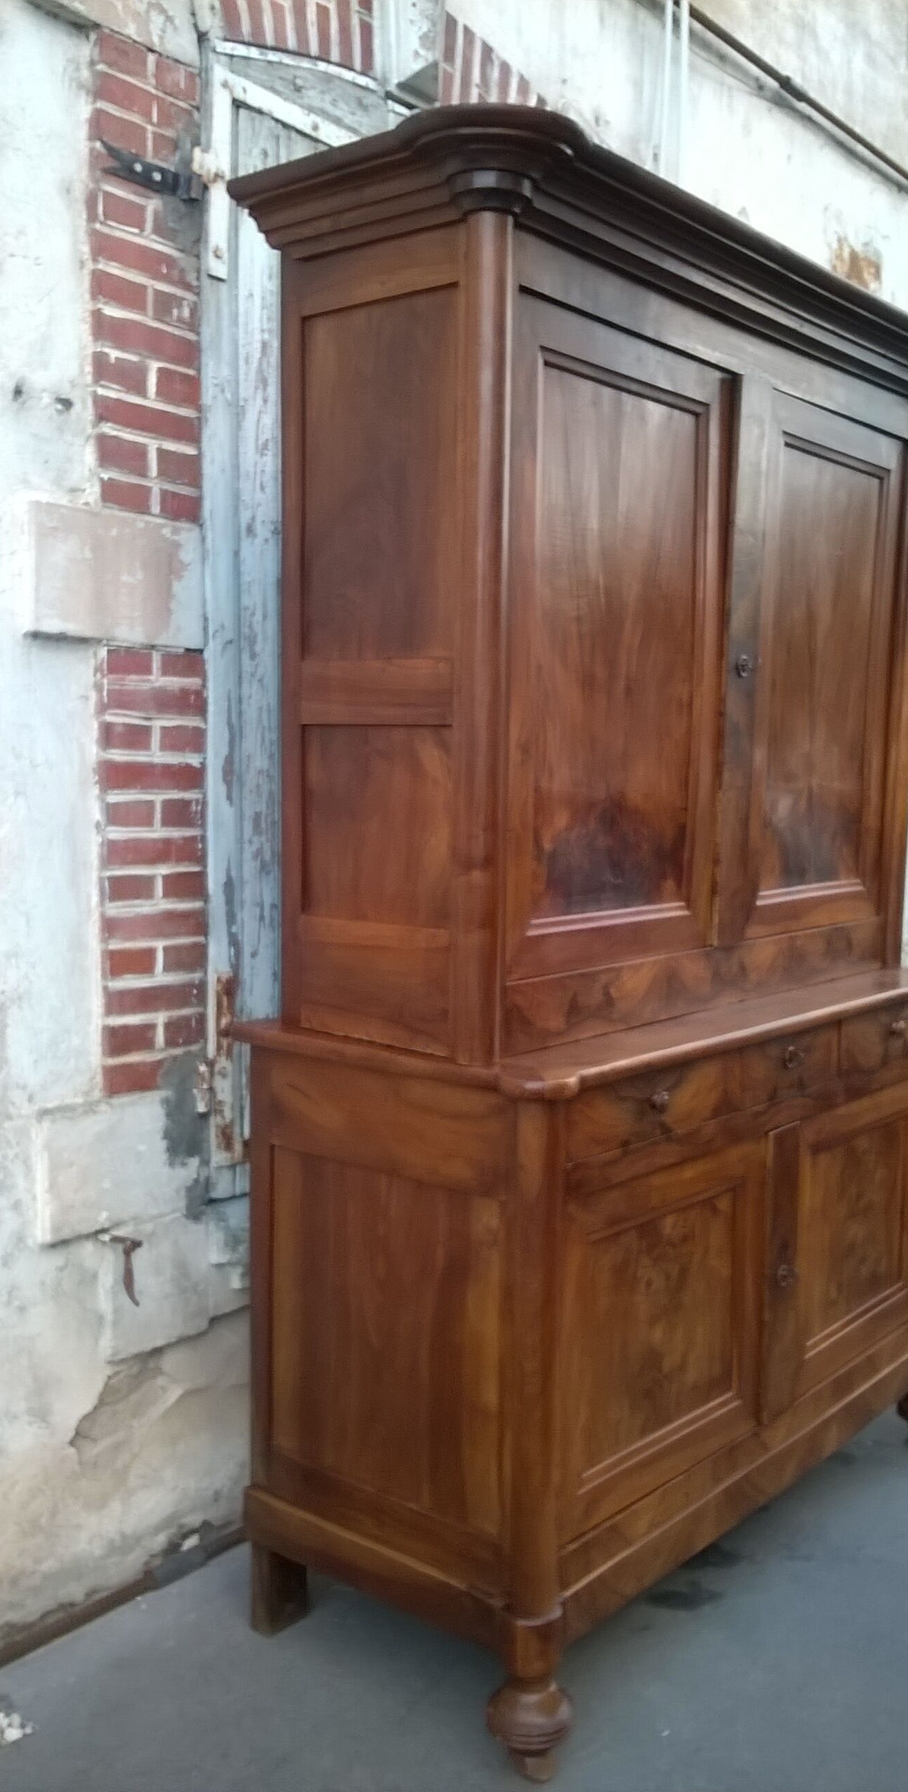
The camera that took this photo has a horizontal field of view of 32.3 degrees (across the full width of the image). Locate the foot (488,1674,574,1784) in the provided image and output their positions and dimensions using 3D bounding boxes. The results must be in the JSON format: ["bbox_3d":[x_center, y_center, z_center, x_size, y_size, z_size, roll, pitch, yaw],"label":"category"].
[{"bbox_3d":[0.114,1.203,2.275,0.124,0.153,0.124,1,5,0],"label":"foot"}]

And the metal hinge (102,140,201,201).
[{"bbox_3d":[-0.492,-1.183,2.562,0.039,0.054,0.181,5,6,39],"label":"metal hinge"}]

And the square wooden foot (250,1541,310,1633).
[{"bbox_3d":[-0.294,1.155,2.674,0.045,0.169,0.105,5,6,39],"label":"square wooden foot"}]

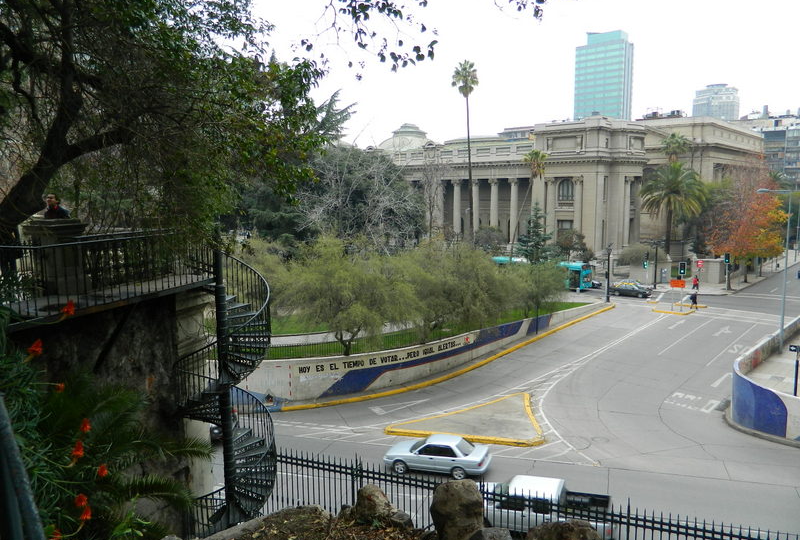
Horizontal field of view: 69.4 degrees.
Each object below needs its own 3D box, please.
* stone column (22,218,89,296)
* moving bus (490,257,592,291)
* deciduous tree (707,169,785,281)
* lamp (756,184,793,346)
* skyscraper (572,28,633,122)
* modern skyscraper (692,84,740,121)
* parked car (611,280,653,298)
[{"bbox_3d":[-6.279,-0.245,10.427,0.930,1.330,0.930,-7,9,-42],"label":"stone column"},{"bbox_3d":[17.203,0.445,71.444,12.100,3.200,2.550,5,9,42],"label":"moving bus"},{"bbox_3d":[43.423,-5.366,72.562,8.200,14.000,8.200,6,9,43],"label":"deciduous tree"},{"bbox_3d":[25.310,0.073,39.581,2.050,11.100,0.350,6,9,43],"label":"lamp"},{"bbox_3d":[114.106,-77.653,325.307,26.640,101.500,15.810,5,8,38],"label":"skyscraper"},{"bbox_3d":[228.002,-85.208,425.495,32.920,91.390,20.000,-4,7,-27],"label":"modern skyscraper"},{"bbox_3d":[26.165,2.299,65.408,4.400,1.420,1.700,4,9,36],"label":"parked car"}]

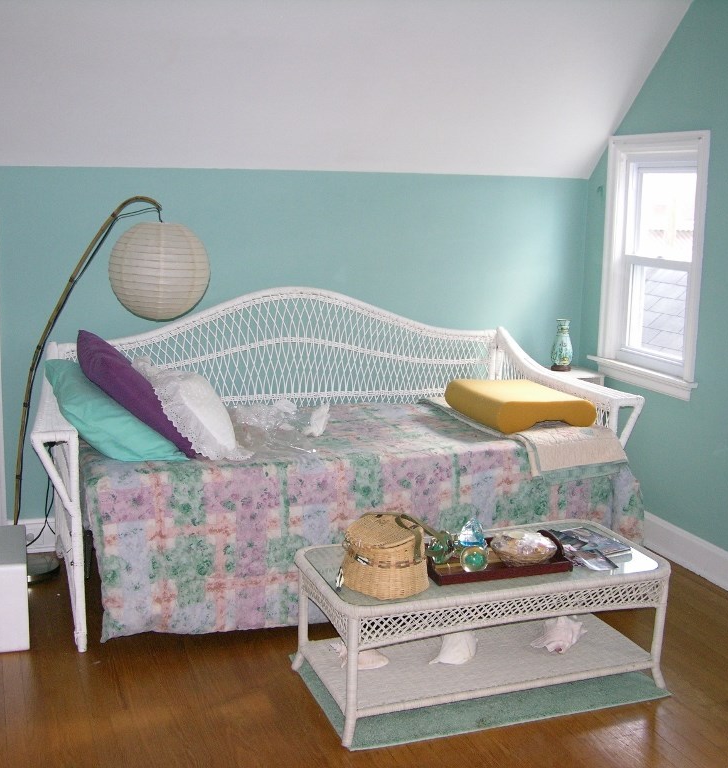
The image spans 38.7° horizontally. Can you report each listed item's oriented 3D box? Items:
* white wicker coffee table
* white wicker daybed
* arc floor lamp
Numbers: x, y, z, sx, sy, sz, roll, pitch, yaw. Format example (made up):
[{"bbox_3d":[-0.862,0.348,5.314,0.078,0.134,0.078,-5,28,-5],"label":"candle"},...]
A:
[{"bbox_3d":[0.346,0.726,3.195,1.052,0.388,0.555,-2,10,-20],"label":"white wicker coffee table"},{"bbox_3d":[-0.147,0.210,4.086,2.248,1.107,1.065,-2,10,-20],"label":"white wicker daybed"},{"bbox_3d":[-1.056,0.001,4.109,0.895,1.485,0.400,-2,10,-20],"label":"arc floor lamp"}]

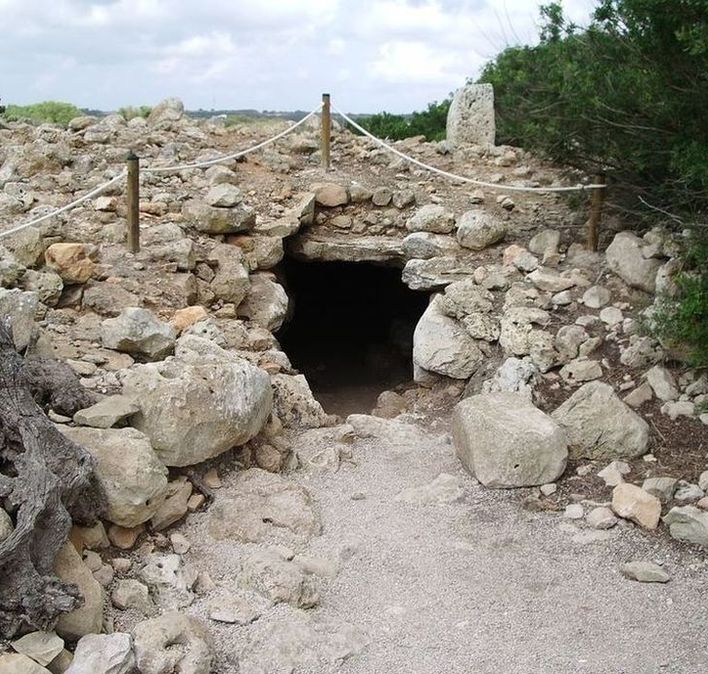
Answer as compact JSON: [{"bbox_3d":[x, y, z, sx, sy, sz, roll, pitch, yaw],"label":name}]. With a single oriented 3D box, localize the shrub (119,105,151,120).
[{"bbox_3d":[-4.677,-4.565,19.473,0.800,0.800,0.750,-3,14,-13],"label":"shrub"}]

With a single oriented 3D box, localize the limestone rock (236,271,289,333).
[{"bbox_3d":[-0.555,-0.207,5.457,0.320,0.340,0.340,-1,14,-6],"label":"limestone rock"}]

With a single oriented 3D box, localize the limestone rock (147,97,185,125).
[{"bbox_3d":[-2.313,-2.779,11.159,0.460,0.350,0.380,-3,14,-11],"label":"limestone rock"}]

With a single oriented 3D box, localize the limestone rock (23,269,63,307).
[{"bbox_3d":[-1.792,-0.285,5.233,0.240,0.210,0.230,-5,15,-19],"label":"limestone rock"}]

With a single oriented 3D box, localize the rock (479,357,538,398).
[{"bbox_3d":[0.841,0.237,4.948,0.320,0.270,0.280,2,14,10],"label":"rock"}]

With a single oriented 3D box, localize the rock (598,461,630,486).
[{"bbox_3d":[1.212,0.638,4.250,0.155,0.100,0.125,0,14,0],"label":"rock"}]

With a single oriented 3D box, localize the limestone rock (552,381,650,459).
[{"bbox_3d":[1.301,0.436,4.886,0.500,0.350,0.380,4,14,10],"label":"limestone rock"}]

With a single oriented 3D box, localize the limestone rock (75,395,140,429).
[{"bbox_3d":[-1.221,0.368,4.522,0.320,0.110,0.220,-1,14,-10],"label":"limestone rock"}]

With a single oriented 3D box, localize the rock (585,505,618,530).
[{"bbox_3d":[1.097,0.802,4.019,0.125,0.080,0.100,1,14,0],"label":"rock"}]

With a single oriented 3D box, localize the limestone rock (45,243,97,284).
[{"bbox_3d":[-1.869,-0.485,6.000,0.340,0.250,0.280,0,14,0],"label":"limestone rock"}]

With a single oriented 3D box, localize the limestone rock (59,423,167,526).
[{"bbox_3d":[-1.013,0.583,3.799,0.470,0.350,0.390,-4,14,-15],"label":"limestone rock"}]

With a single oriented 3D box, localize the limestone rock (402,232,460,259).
[{"bbox_3d":[0.502,-0.594,5.900,0.370,0.165,0.280,0,14,0],"label":"limestone rock"}]

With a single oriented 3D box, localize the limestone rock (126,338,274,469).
[{"bbox_3d":[-0.844,0.331,4.871,0.740,0.540,0.580,-4,15,-19],"label":"limestone rock"}]

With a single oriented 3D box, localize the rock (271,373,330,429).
[{"bbox_3d":[-0.321,0.367,5.259,0.350,0.280,0.310,-1,14,-4],"label":"rock"}]

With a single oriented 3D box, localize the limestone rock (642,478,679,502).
[{"bbox_3d":[1.375,0.684,4.079,0.160,0.105,0.130,5,15,19],"label":"limestone rock"}]

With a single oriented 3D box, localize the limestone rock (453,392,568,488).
[{"bbox_3d":[0.780,0.517,4.550,0.540,0.420,0.430,2,14,10],"label":"limestone rock"}]

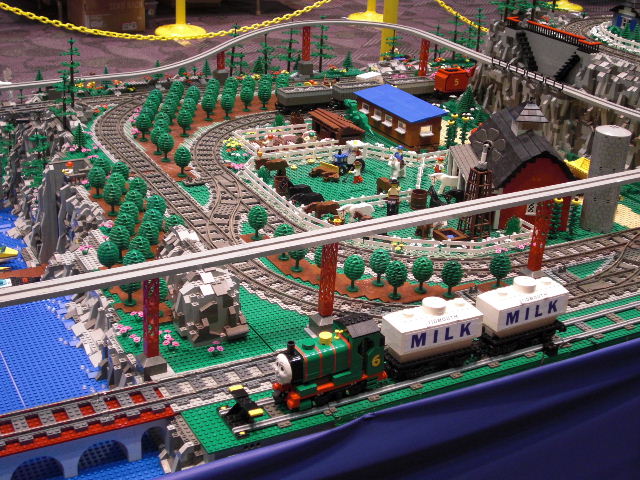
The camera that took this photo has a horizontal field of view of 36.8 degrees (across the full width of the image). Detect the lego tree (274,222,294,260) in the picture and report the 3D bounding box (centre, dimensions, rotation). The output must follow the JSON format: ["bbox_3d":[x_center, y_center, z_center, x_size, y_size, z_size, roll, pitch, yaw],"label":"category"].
[{"bbox_3d":[-0.059,0.002,1.595,0.033,0.062,0.033,3,24,-1],"label":"lego tree"}]

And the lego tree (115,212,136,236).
[{"bbox_3d":[-0.324,-0.015,1.601,0.034,0.059,0.034,-3,25,-11],"label":"lego tree"}]

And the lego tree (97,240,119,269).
[{"bbox_3d":[-0.326,0.030,1.491,0.034,0.060,0.034,-10,27,-27],"label":"lego tree"}]

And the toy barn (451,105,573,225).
[{"bbox_3d":[0.374,-0.170,1.862,0.200,0.205,0.287,2,25,-2],"label":"toy barn"}]

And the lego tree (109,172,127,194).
[{"bbox_3d":[-0.371,-0.095,1.762,0.033,0.060,0.033,-10,27,-27],"label":"lego tree"}]

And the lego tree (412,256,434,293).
[{"bbox_3d":[0.160,0.055,1.498,0.034,0.059,0.034,6,25,6],"label":"lego tree"}]

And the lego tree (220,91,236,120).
[{"bbox_3d":[-0.219,-0.317,2.279,0.033,0.064,0.033,1,25,-6],"label":"lego tree"}]

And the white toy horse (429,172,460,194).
[{"bbox_3d":[0.251,-0.112,1.915,0.062,0.043,0.017,2,25,-2],"label":"white toy horse"}]

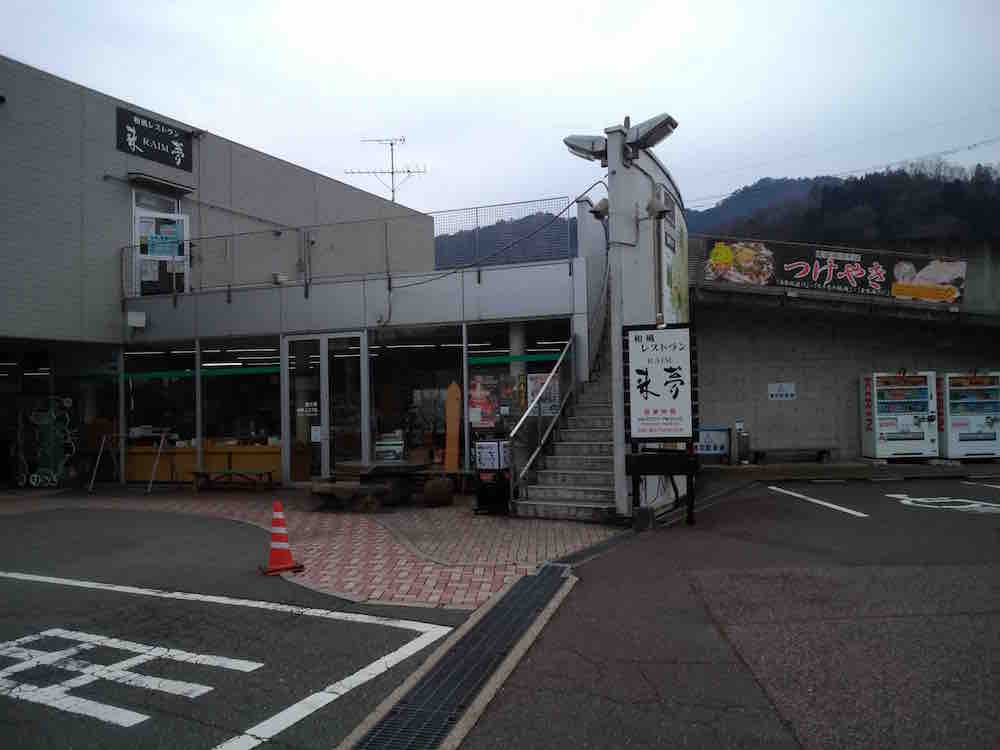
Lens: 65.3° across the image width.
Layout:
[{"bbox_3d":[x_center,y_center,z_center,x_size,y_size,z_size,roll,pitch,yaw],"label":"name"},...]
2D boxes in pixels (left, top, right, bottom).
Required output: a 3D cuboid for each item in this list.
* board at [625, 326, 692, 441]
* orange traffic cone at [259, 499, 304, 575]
[{"bbox_3d":[2.010,0.094,9.750,0.800,1.400,0.090,-2,-1,22],"label":"board"},{"bbox_3d":[-2.156,1.568,7.657,0.380,0.700,0.380,0,-2,-39],"label":"orange traffic cone"}]

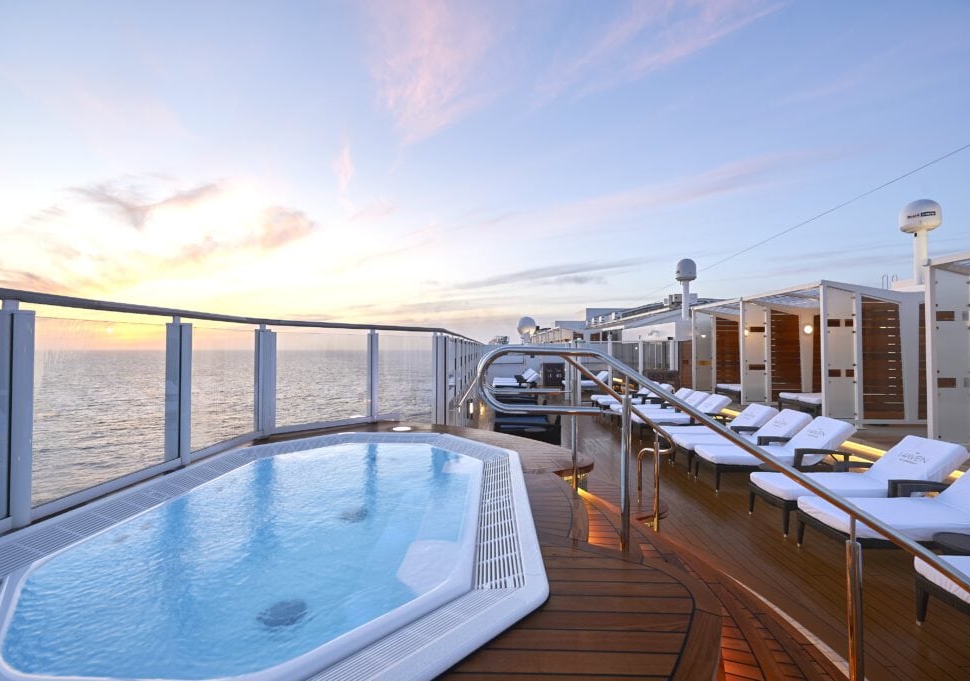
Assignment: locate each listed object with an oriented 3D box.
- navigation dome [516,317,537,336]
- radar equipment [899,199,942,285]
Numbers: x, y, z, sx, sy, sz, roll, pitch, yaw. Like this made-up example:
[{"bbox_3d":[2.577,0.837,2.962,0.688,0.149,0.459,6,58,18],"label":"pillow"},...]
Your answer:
[{"bbox_3d":[4.011,-1.332,38.000,1.800,1.850,1.800,0,-1,2],"label":"navigation dome"},{"bbox_3d":[16.417,-3.713,15.000,1.080,3.220,1.080,0,-1,2],"label":"radar equipment"}]

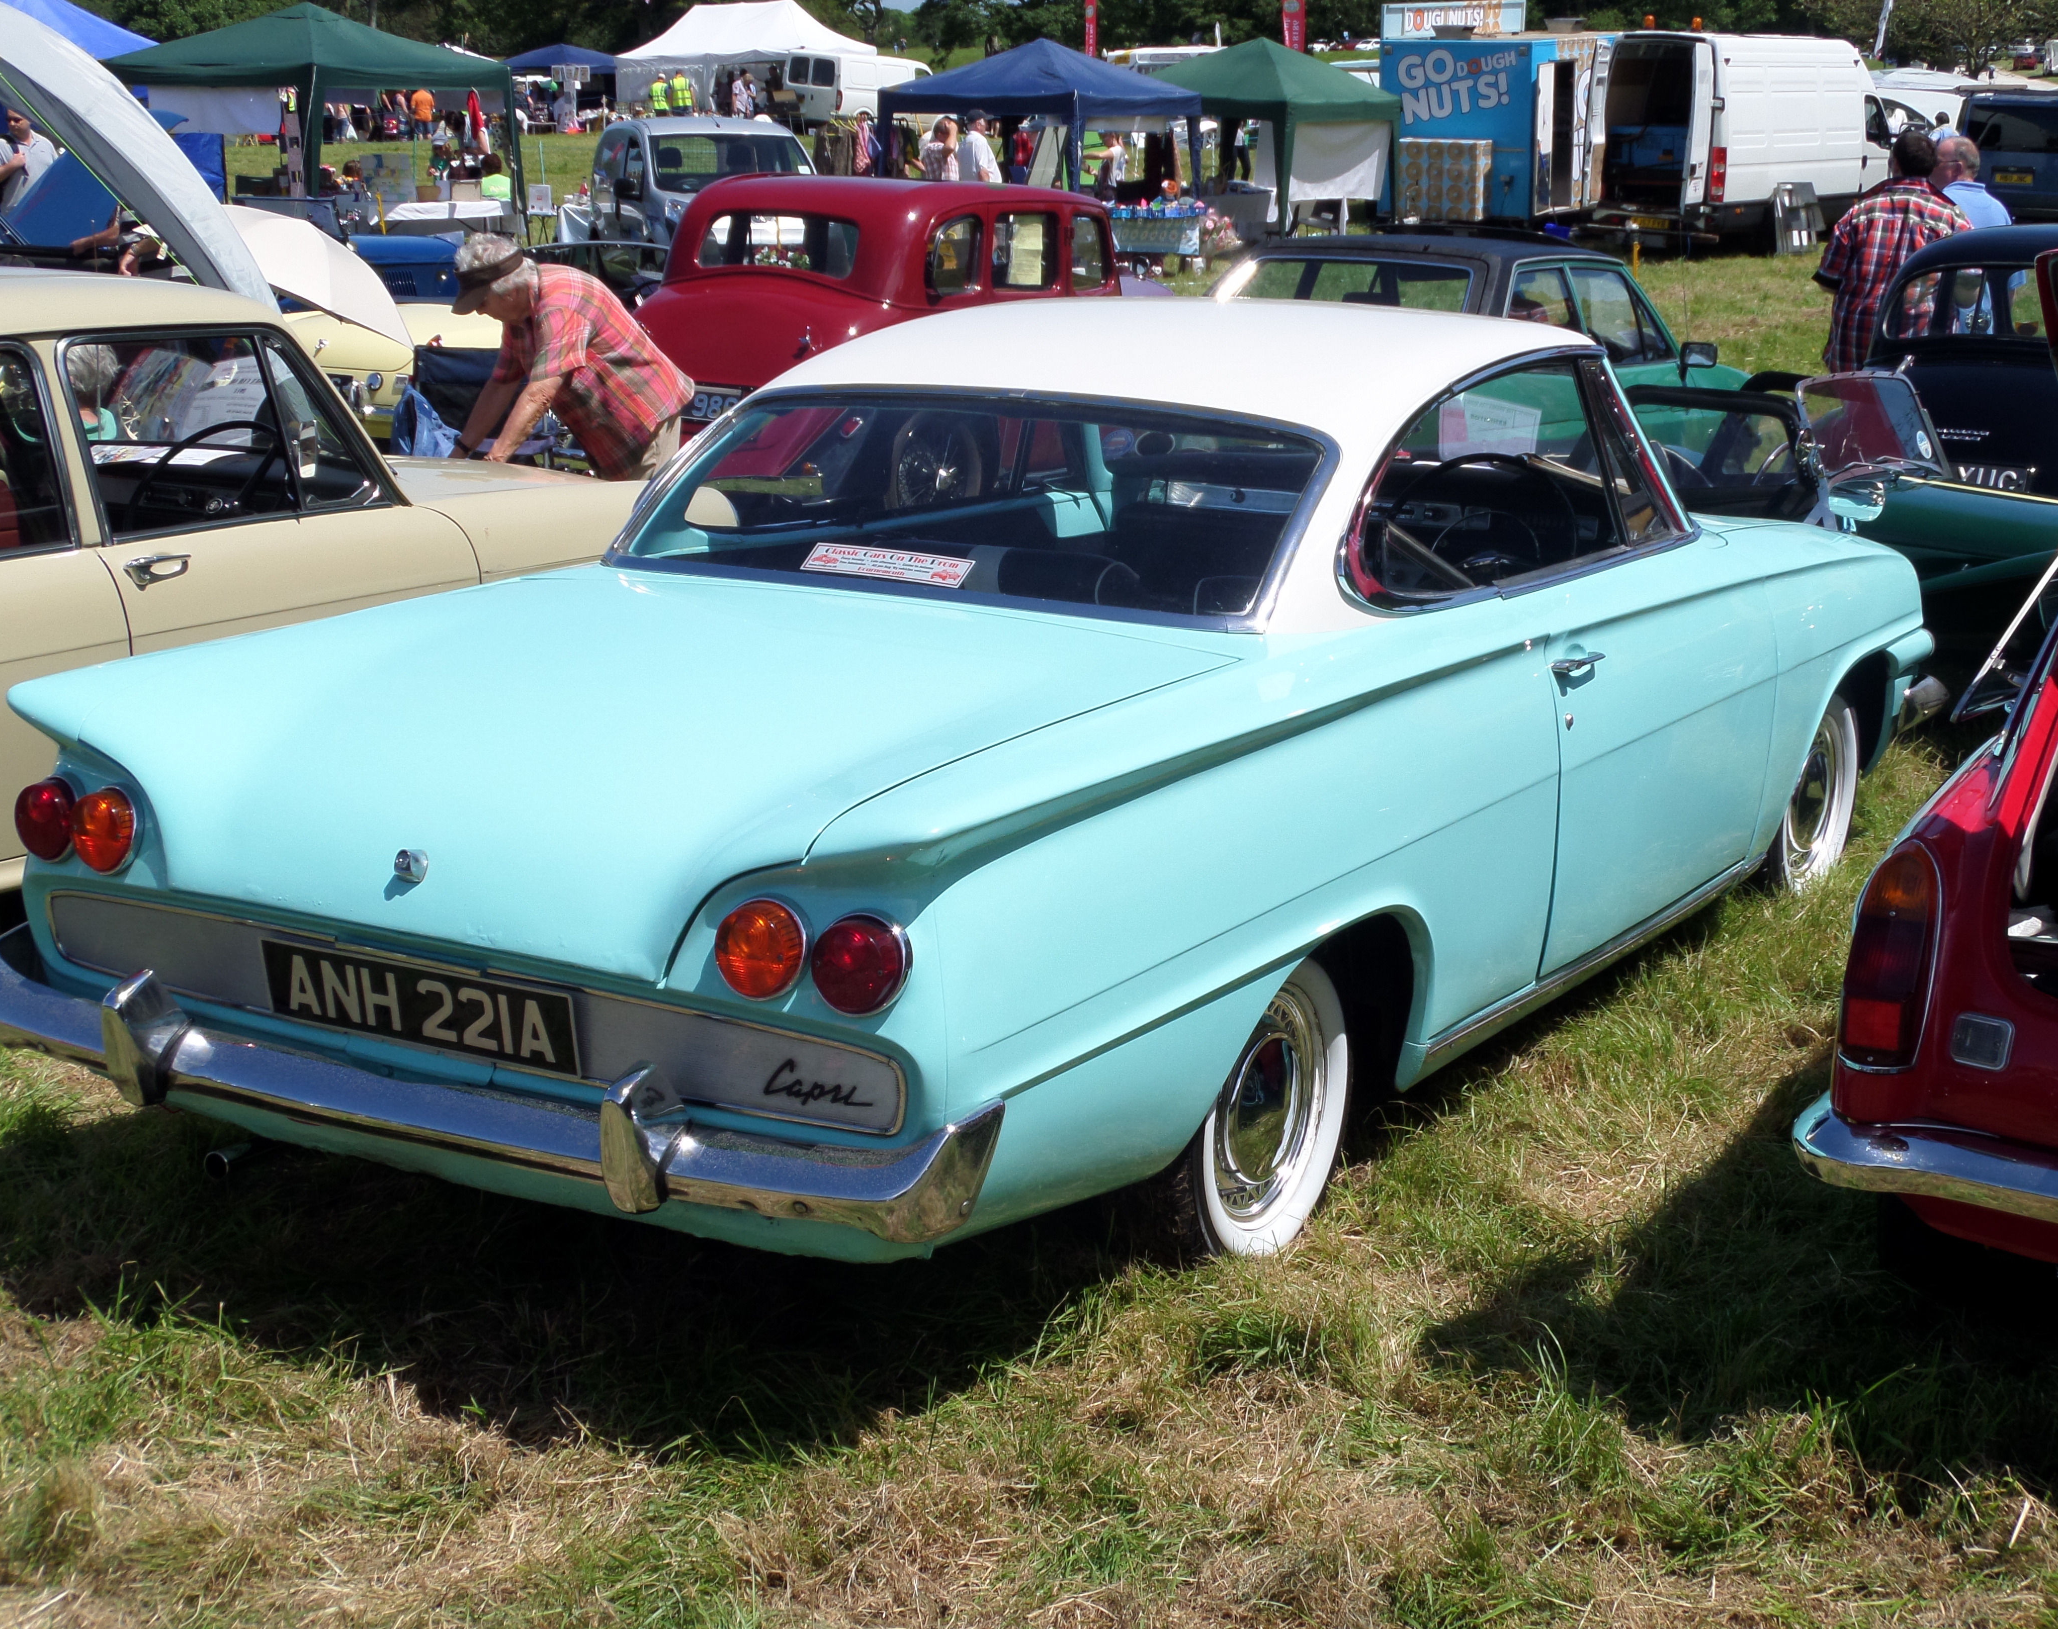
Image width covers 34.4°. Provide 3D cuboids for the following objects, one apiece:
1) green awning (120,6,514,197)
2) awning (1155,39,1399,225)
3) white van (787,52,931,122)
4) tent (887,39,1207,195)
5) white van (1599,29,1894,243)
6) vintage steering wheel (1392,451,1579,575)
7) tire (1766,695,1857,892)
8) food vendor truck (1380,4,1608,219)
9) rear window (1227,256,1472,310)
[{"bbox_3d":[-7.619,-7.250,35.426,2.950,2.710,2.950,8,14,32],"label":"green awning"},{"bbox_3d":[3.326,-9.750,47.826,2.920,2.760,2.920,10,15,38],"label":"awning"},{"bbox_3d":[-3.281,-16.678,77.000,4.600,1.970,1.870,-11,17,-43],"label":"white van"},{"bbox_3d":[0.158,-8.564,42.436,2.950,2.610,2.950,8,15,33],"label":"tent"},{"bbox_3d":[9.730,-9.049,44.500,2.020,2.700,5.800,10,16,35],"label":"white van"},{"bbox_3d":[0.842,-0.481,6.115,0.390,0.390,0.090,8,-16,30],"label":"vintage steering wheel"},{"bbox_3d":[1.580,-0.039,6.942,0.150,0.570,0.570,8,14,30],"label":"tire"},{"bbox_3d":[6.460,-9.162,44.500,2.100,2.900,3.800,8,15,30],"label":"food vendor truck"},{"bbox_3d":[1.173,-1.951,12.600,1.200,0.460,0.130,9,-23,33],"label":"rear window"}]

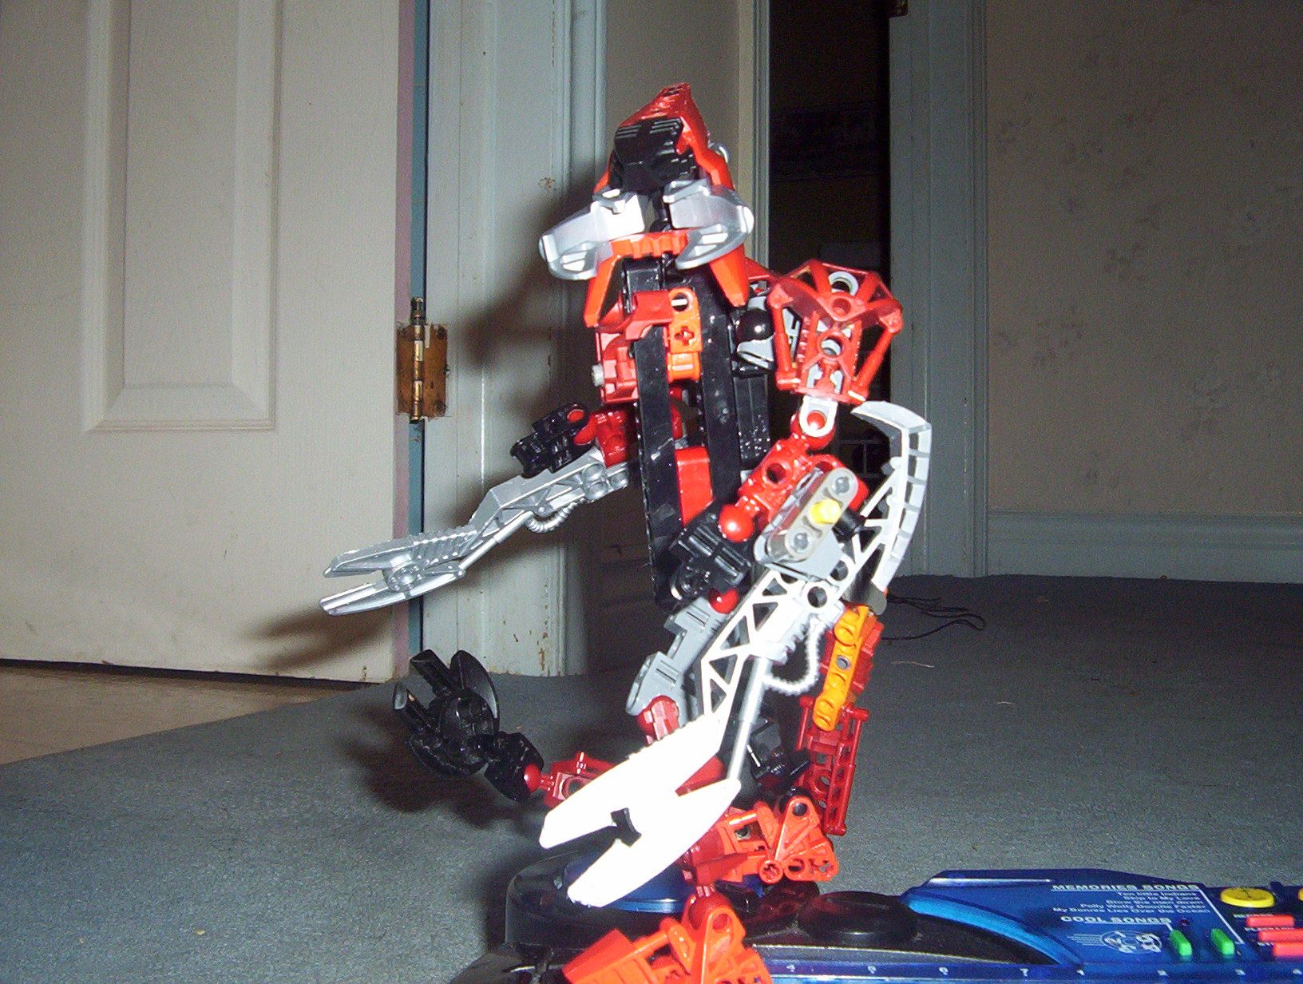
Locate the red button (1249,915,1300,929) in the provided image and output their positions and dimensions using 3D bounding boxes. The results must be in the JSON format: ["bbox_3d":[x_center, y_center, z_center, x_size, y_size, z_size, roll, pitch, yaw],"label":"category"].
[{"bbox_3d":[0.180,0.124,0.427,0.014,0.003,0.004,0,-1,4],"label":"red button"}]

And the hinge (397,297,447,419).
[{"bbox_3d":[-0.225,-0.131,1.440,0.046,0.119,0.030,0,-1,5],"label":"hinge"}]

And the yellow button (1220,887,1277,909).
[{"bbox_3d":[0.182,0.124,0.448,0.016,0.003,0.015,0,-1,4],"label":"yellow button"}]

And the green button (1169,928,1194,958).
[{"bbox_3d":[0.147,0.125,0.408,0.004,0.003,0.014,0,-1,4],"label":"green button"}]

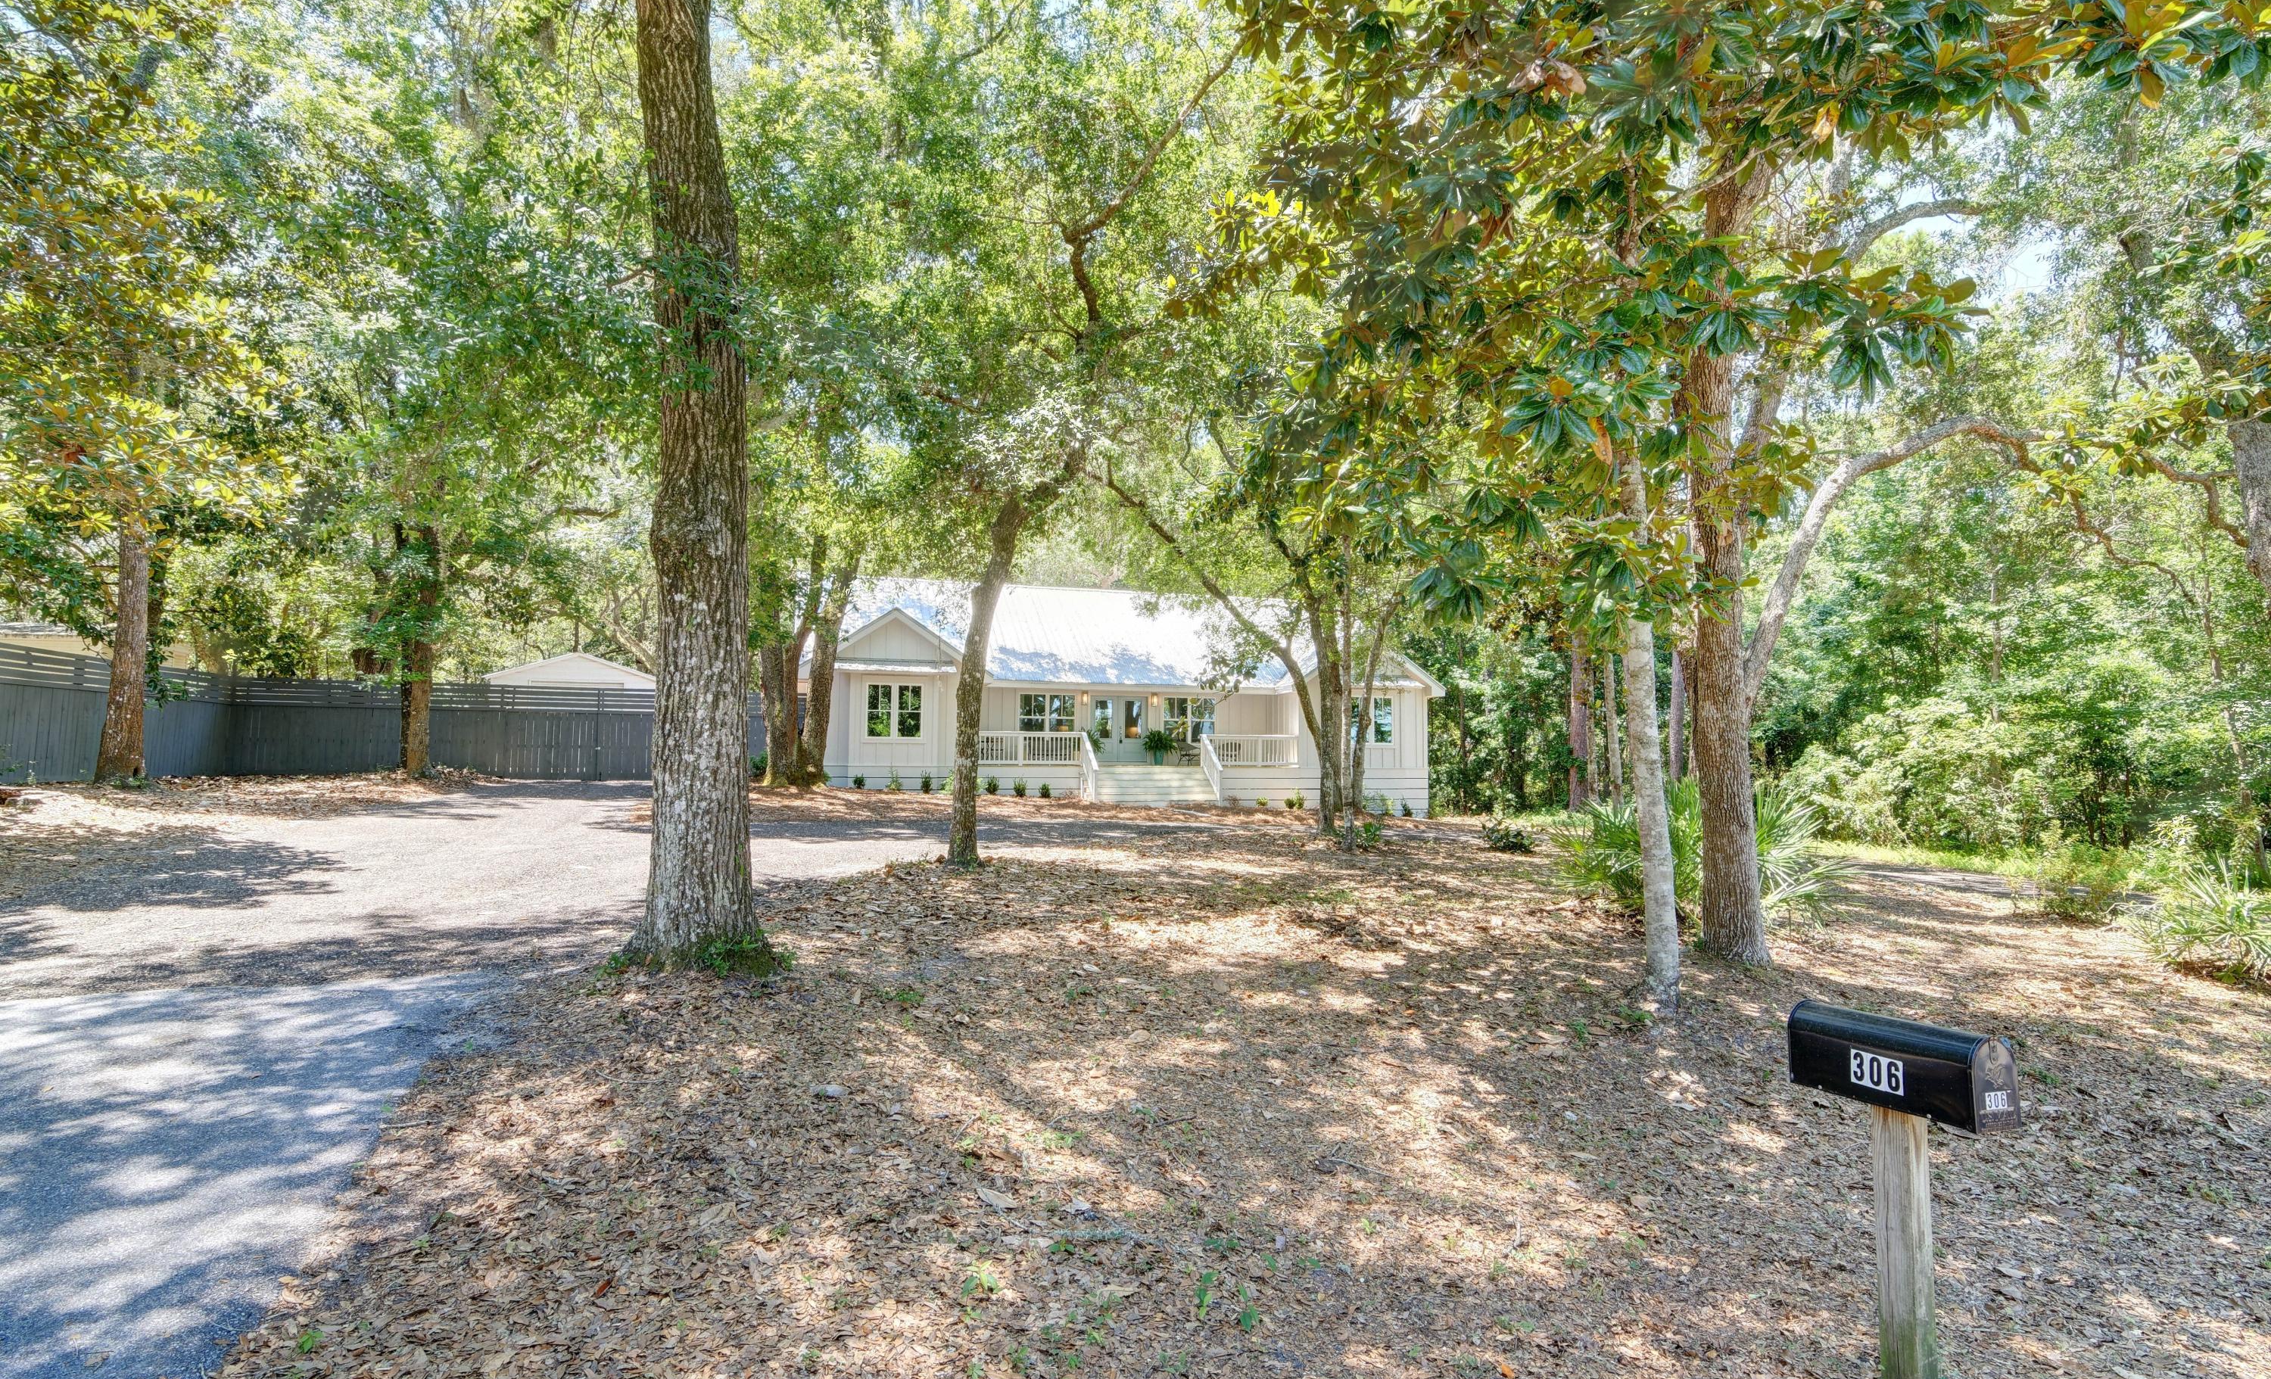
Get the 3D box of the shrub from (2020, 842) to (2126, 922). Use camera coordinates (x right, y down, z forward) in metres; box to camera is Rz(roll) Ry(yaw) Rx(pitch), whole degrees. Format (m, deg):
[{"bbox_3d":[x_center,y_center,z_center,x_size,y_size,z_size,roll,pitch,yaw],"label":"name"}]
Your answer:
[{"bbox_3d":[10.966,2.233,11.800,1.000,0.880,0.900,-2,-4,43],"label":"shrub"}]

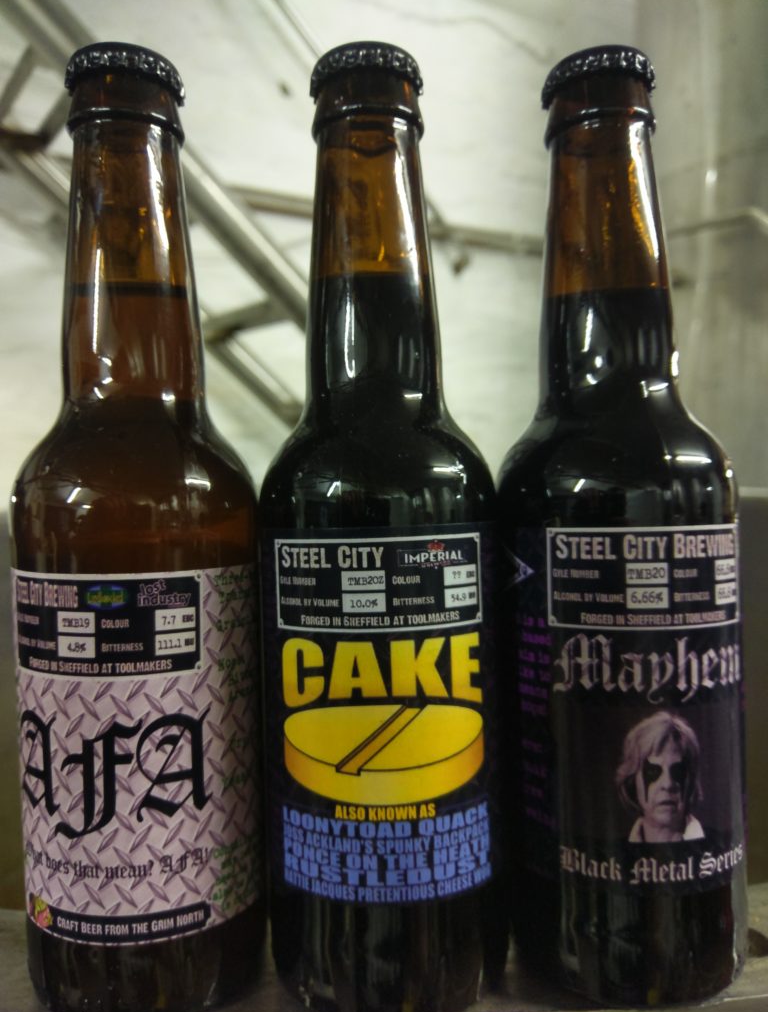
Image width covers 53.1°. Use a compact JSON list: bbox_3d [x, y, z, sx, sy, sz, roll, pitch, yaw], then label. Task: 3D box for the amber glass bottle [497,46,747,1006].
[{"bbox_3d":[0.059,0.005,0.202,0.061,0.230,0.061,-2,3,-2],"label":"amber glass bottle"}]

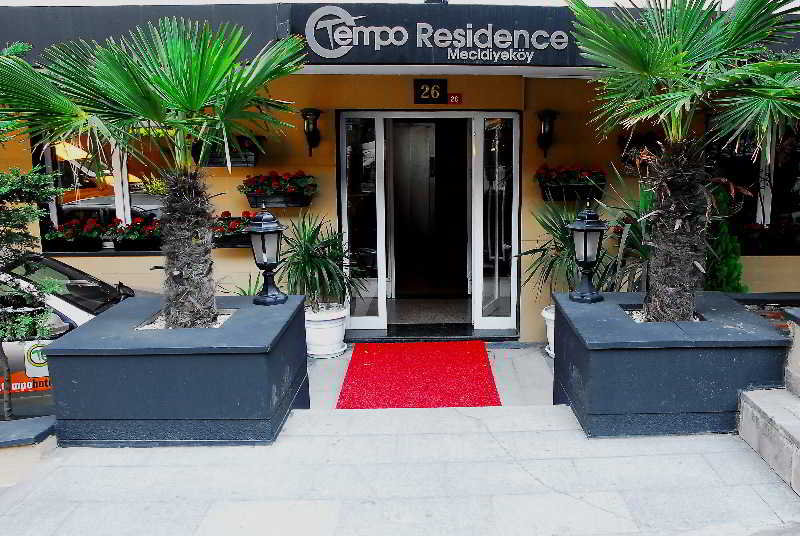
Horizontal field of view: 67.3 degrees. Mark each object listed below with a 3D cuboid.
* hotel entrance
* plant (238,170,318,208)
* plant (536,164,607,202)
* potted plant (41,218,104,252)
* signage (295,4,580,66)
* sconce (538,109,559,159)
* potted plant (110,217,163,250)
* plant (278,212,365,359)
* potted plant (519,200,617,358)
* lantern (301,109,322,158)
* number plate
[{"bbox_3d":[0.281,-0.376,5.786,1.656,2.206,0.250,0,12,0],"label":"hotel entrance"},{"bbox_3d":[-1.110,-0.721,5.515,0.701,0.339,0.280,0,12,0],"label":"plant"},{"bbox_3d":[1.566,-0.774,5.503,0.594,0.338,0.280,0,12,0],"label":"plant"},{"bbox_3d":[-3.074,-0.306,5.648,0.520,0.309,0.250,0,12,0],"label":"potted plant"},{"bbox_3d":[0.291,-1.822,4.717,2.218,0.457,0.100,0,12,0],"label":"signage"},{"bbox_3d":[1.331,-1.213,5.426,0.166,0.439,0.240,0,12,0],"label":"sconce"},{"bbox_3d":[-2.443,-0.324,5.644,0.517,0.309,0.250,0,12,0],"label":"potted plant"},{"bbox_3d":[-0.699,0.169,5.548,0.716,1.346,0.720,0,12,0],"label":"plant"},{"bbox_3d":[1.527,0.118,5.516,0.744,1.419,0.780,0,12,0],"label":"potted plant"},{"bbox_3d":[-0.798,-1.221,5.424,0.180,0.421,0.240,0,12,0],"label":"lantern"},{"bbox_3d":[0.285,-1.597,5.454,0.306,0.218,0.020,0,12,0],"label":"number plate"}]

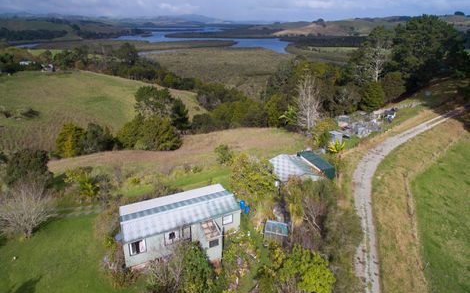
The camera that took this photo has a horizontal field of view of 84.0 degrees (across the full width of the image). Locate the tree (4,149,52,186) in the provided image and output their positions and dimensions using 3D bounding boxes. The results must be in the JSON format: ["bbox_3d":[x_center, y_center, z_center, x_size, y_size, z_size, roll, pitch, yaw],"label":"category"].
[{"bbox_3d":[-27.100,2.546,34.439,5.000,5.100,4.800,-21,33,-36],"label":"tree"}]

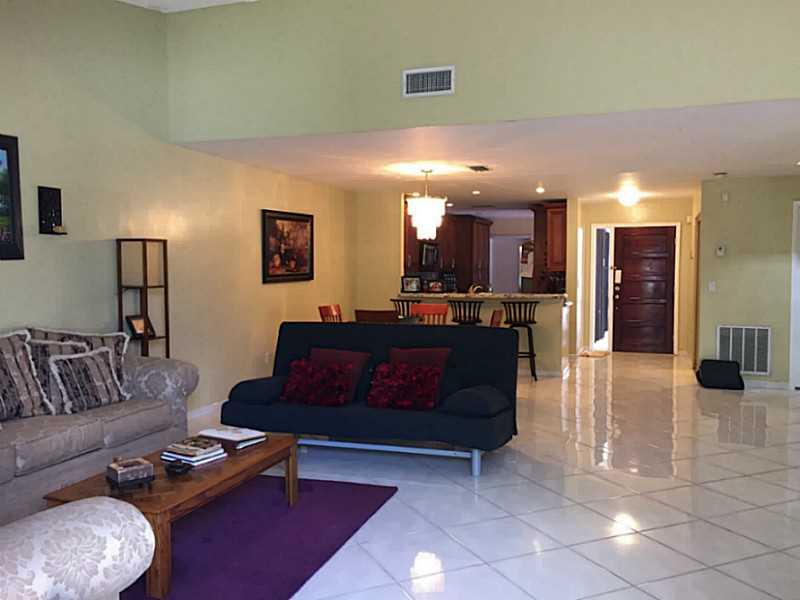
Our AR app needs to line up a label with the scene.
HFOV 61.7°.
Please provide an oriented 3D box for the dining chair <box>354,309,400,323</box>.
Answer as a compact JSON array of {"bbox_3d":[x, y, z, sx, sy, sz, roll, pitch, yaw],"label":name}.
[{"bbox_3d":[-0.208,0.571,6.985,0.470,0.950,0.520,1,3,23],"label":"dining chair"}]

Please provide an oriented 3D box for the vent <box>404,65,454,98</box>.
[{"bbox_3d":[0.210,-1.619,4.971,0.410,0.205,0.030,1,3,18],"label":"vent"}]

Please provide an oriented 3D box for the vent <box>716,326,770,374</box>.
[{"bbox_3d":[4.097,0.598,7.994,0.570,0.560,0.030,1,3,18],"label":"vent"}]

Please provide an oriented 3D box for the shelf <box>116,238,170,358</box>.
[{"bbox_3d":[-1.940,0.346,5.087,0.260,1.590,0.260,1,3,18],"label":"shelf"}]

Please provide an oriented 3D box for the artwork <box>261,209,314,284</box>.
[{"bbox_3d":[-1.253,-0.603,7.681,0.040,0.785,1.240,1,3,18],"label":"artwork"}]

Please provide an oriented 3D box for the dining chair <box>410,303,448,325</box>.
[{"bbox_3d":[0.281,0.535,7.708,0.460,0.950,0.520,1,3,18],"label":"dining chair"}]

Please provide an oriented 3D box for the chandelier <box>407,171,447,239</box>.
[{"bbox_3d":[0.294,-1.025,7.175,0.440,0.763,0.440,0,3,0],"label":"chandelier"}]

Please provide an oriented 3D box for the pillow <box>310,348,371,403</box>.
[{"bbox_3d":[-0.507,0.567,5.102,0.460,0.450,0.150,1,-32,18],"label":"pillow"}]

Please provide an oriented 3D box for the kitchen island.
[{"bbox_3d":[1.096,0.416,9.005,2.270,1.060,0.650,1,3,18],"label":"kitchen island"}]

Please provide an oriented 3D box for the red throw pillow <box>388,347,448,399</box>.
[{"bbox_3d":[0.120,0.543,4.927,0.460,0.450,0.150,1,-30,18],"label":"red throw pillow"}]

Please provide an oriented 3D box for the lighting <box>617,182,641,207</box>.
[{"bbox_3d":[3.113,-1.423,9.129,0.320,0.200,0.320,1,3,18],"label":"lighting"}]

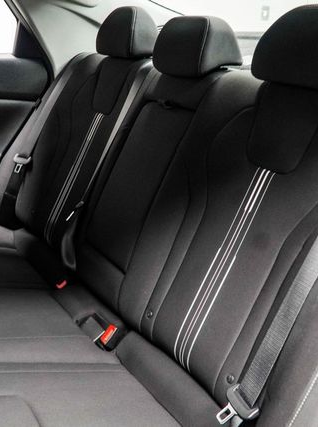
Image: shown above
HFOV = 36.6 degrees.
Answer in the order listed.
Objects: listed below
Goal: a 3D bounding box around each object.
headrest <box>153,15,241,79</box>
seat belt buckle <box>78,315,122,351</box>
[{"bbox_3d":[0.098,-0.419,1.195,0.135,0.133,0.235,-14,28,-33],"label":"headrest"},{"bbox_3d":[-0.139,0.278,1.115,0.055,0.038,0.085,-29,35,-25],"label":"seat belt buckle"}]

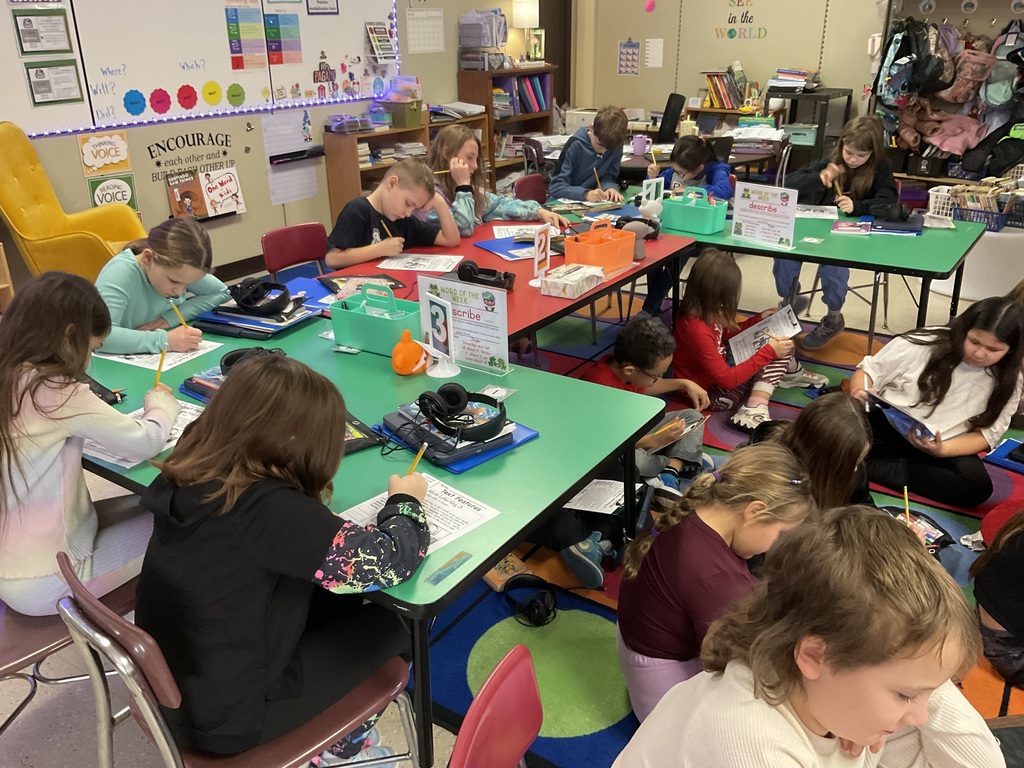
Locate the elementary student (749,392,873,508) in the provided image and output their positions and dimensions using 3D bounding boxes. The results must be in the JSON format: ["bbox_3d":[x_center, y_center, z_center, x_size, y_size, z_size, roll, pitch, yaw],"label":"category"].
[{"bbox_3d":[0.874,0.256,2.321,0.580,0.560,0.500,7,24,18],"label":"elementary student"}]

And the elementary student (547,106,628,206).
[{"bbox_3d":[0.344,-0.862,4.439,0.500,1.090,0.620,-11,25,-22],"label":"elementary student"}]

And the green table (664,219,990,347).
[{"bbox_3d":[1.029,-0.420,3.938,1.830,0.666,0.915,15,27,32],"label":"green table"}]

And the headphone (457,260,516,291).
[{"bbox_3d":[-0.079,-0.374,2.860,0.200,0.075,0.145,9,25,22],"label":"headphone"}]

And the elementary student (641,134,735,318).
[{"bbox_3d":[0.924,-0.792,4.407,0.480,0.970,0.700,14,27,31],"label":"elementary student"}]

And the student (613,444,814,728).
[{"bbox_3d":[0.496,0.460,1.814,0.560,0.710,0.460,-1,23,-1],"label":"student"}]

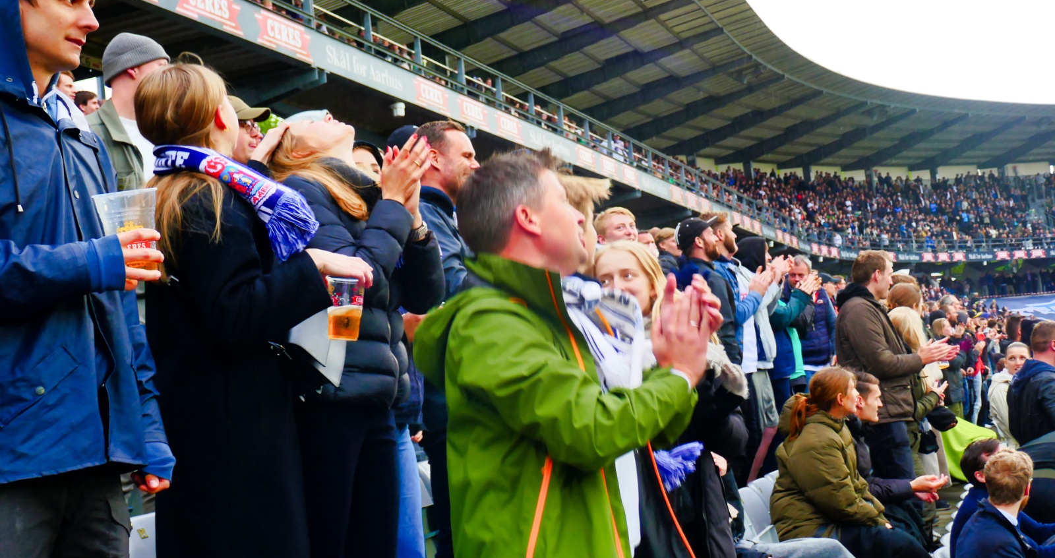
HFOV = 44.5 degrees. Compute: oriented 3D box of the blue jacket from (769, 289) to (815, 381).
[{"bbox_3d":[1.740,0.360,8.700,0.440,0.680,0.520,-1,-2,18],"label":"blue jacket"}]

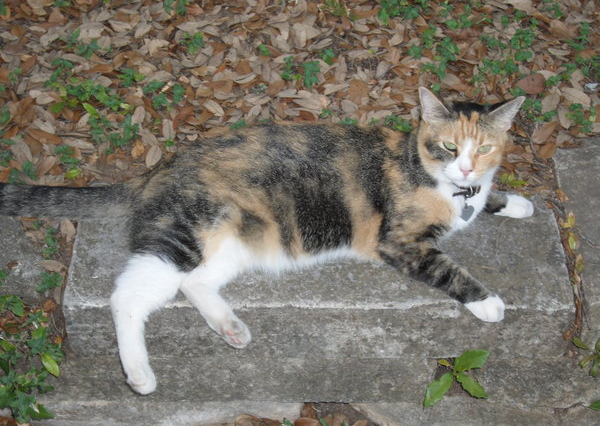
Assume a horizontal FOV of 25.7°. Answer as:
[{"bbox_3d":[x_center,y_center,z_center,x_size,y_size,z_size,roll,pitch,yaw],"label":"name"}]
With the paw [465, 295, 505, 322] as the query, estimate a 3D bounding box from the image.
[{"bbox_3d":[0.228,0.118,1.626,0.043,0.027,0.032,31,49,30],"label":"paw"}]

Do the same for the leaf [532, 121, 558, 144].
[{"bbox_3d":[0.340,-0.113,1.821,0.021,0.012,0.062,22,46,23],"label":"leaf"}]

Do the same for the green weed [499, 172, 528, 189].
[{"bbox_3d":[0.282,-0.043,1.737,0.040,0.015,0.019,0,41,0],"label":"green weed"}]

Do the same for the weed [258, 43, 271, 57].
[{"bbox_3d":[-0.055,-0.253,2.041,0.019,0.014,0.020,0,41,-1],"label":"weed"}]

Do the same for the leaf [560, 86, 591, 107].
[{"bbox_3d":[0.396,-0.167,1.883,0.028,0.012,0.055,-32,50,-31],"label":"leaf"}]

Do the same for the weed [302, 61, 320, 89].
[{"bbox_3d":[0.017,-0.201,1.913,0.026,0.024,0.034,0,41,0],"label":"weed"}]

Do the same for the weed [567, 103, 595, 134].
[{"bbox_3d":[0.387,-0.130,1.815,0.034,0.023,0.038,0,42,0],"label":"weed"}]

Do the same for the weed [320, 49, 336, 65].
[{"bbox_3d":[0.042,-0.229,1.924,0.021,0.014,0.018,0,42,0],"label":"weed"}]

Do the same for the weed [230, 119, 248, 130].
[{"bbox_3d":[-0.087,-0.127,1.897,0.026,0.016,0.017,0,41,-1],"label":"weed"}]

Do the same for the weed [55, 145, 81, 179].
[{"bbox_3d":[-0.306,-0.067,1.737,0.031,0.023,0.042,0,42,0],"label":"weed"}]

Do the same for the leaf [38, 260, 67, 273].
[{"bbox_3d":[-0.303,0.065,1.617,0.035,0.010,0.015,17,44,18],"label":"leaf"}]

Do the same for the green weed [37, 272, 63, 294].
[{"bbox_3d":[-0.300,0.084,1.576,0.031,0.018,0.022,0,42,0],"label":"green weed"}]

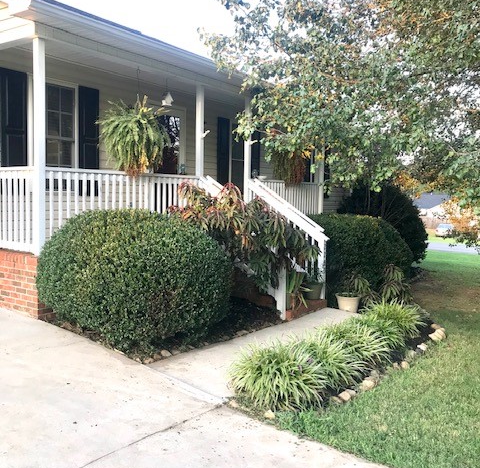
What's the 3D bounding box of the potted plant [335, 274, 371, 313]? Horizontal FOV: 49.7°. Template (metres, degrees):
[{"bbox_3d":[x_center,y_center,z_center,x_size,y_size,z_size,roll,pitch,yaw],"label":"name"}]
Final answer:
[{"bbox_3d":[1.730,0.905,7.900,0.470,0.540,0.520,3,4,35],"label":"potted plant"}]

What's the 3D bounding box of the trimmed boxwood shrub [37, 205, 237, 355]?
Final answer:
[{"bbox_3d":[-1.020,0.430,5.200,1.760,1.370,1.820,0,4,0],"label":"trimmed boxwood shrub"}]

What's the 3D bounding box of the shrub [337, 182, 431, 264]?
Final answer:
[{"bbox_3d":[3.630,-0.130,13.300,2.350,2.300,2.400,3,4,35],"label":"shrub"}]

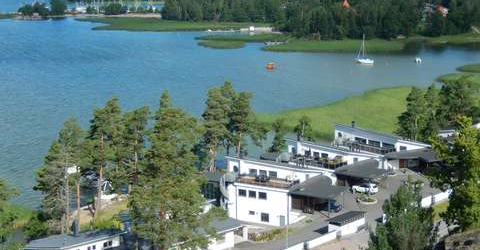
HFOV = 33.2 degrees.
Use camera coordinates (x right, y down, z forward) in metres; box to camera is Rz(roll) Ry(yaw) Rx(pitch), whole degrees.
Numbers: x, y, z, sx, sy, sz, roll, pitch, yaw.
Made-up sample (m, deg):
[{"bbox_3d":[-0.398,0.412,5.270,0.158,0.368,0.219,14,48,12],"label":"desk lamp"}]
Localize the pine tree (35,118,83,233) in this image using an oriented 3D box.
[{"bbox_3d":[-28.850,8.300,130.410,7.560,19.400,7.560,0,11,0],"label":"pine tree"}]

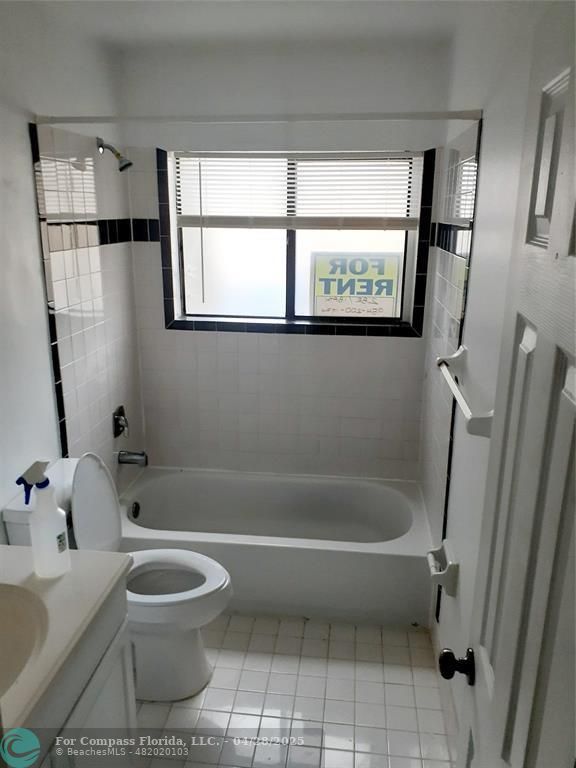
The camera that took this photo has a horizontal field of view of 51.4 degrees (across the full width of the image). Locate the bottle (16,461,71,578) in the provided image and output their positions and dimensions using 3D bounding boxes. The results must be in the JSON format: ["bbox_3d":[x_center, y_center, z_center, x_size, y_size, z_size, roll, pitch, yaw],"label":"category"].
[{"bbox_3d":[-0.632,0.348,1.537,0.092,0.302,0.122,12,19,35],"label":"bottle"}]

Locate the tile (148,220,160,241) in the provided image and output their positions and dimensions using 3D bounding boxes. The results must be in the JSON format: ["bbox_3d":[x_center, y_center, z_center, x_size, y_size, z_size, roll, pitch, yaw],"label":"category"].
[{"bbox_3d":[-0.668,-0.761,2.985,0.053,0.109,0.010,2,15,6],"label":"tile"}]

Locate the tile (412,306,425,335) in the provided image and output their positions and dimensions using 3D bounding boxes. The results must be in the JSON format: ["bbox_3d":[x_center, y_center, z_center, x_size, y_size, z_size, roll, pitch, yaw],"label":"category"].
[{"bbox_3d":[0.642,-0.308,2.952,0.052,0.151,0.010,2,15,6],"label":"tile"}]

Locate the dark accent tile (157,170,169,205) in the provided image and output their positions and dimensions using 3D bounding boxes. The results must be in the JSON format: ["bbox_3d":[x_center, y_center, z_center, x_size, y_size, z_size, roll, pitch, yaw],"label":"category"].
[{"bbox_3d":[-0.607,-0.955,2.917,0.051,0.152,0.010,2,16,6],"label":"dark accent tile"}]

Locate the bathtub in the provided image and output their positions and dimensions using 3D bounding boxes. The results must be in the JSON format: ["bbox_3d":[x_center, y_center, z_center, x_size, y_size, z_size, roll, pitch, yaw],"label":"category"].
[{"bbox_3d":[-0.095,0.781,2.955,1.505,0.405,0.758,2,15,6],"label":"bathtub"}]

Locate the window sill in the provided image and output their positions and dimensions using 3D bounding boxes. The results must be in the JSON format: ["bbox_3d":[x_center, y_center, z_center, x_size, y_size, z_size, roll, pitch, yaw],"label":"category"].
[{"bbox_3d":[0.022,-0.301,3.092,1.312,0.055,0.133,2,15,6],"label":"window sill"}]

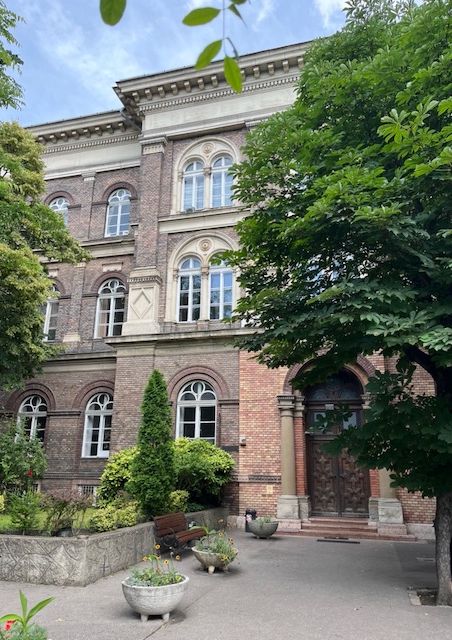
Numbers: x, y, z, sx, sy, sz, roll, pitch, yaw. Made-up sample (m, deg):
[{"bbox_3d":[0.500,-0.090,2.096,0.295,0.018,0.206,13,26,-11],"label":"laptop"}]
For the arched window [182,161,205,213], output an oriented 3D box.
[{"bbox_3d":[-1.272,-5.280,18.912,0.920,2.250,0.220,-4,-18,14],"label":"arched window"}]

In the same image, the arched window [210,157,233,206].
[{"bbox_3d":[-0.158,-5.816,20.228,0.940,2.458,0.250,-4,-18,14],"label":"arched window"}]

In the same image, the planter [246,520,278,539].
[{"bbox_3d":[0.998,5.577,12.768,0.810,0.380,0.810,-4,-18,14],"label":"planter"}]

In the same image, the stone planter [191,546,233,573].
[{"bbox_3d":[-0.188,4.148,8.287,0.800,0.360,0.800,1,-18,0],"label":"stone planter"}]

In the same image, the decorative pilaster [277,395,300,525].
[{"bbox_3d":[1.807,4.029,14.072,0.600,3.560,0.580,-4,-18,14],"label":"decorative pilaster"}]

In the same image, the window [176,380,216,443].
[{"bbox_3d":[-1.035,3.401,17.086,1.507,2.526,0.250,-4,-18,14],"label":"window"}]

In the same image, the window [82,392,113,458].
[{"bbox_3d":[-4.693,3.984,18.251,1.440,2.460,0.250,-4,-18,14],"label":"window"}]

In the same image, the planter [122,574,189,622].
[{"bbox_3d":[-0.842,3.308,5.729,0.790,0.390,0.790,1,-18,0],"label":"planter"}]

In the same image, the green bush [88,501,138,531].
[{"bbox_3d":[-2.317,4.065,9.901,1.007,0.574,0.850,4,-18,-11],"label":"green bush"}]

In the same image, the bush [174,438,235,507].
[{"bbox_3d":[-0.729,4.561,14.306,1.961,2.012,1.800,1,-18,-2],"label":"bush"}]

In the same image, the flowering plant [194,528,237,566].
[{"bbox_3d":[-0.175,4.167,8.851,0.810,0.605,0.800,1,-18,-1],"label":"flowering plant"}]

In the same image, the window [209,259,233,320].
[{"bbox_3d":[-0.167,-1.197,17.287,0.880,2.530,0.220,-4,-18,14],"label":"window"}]

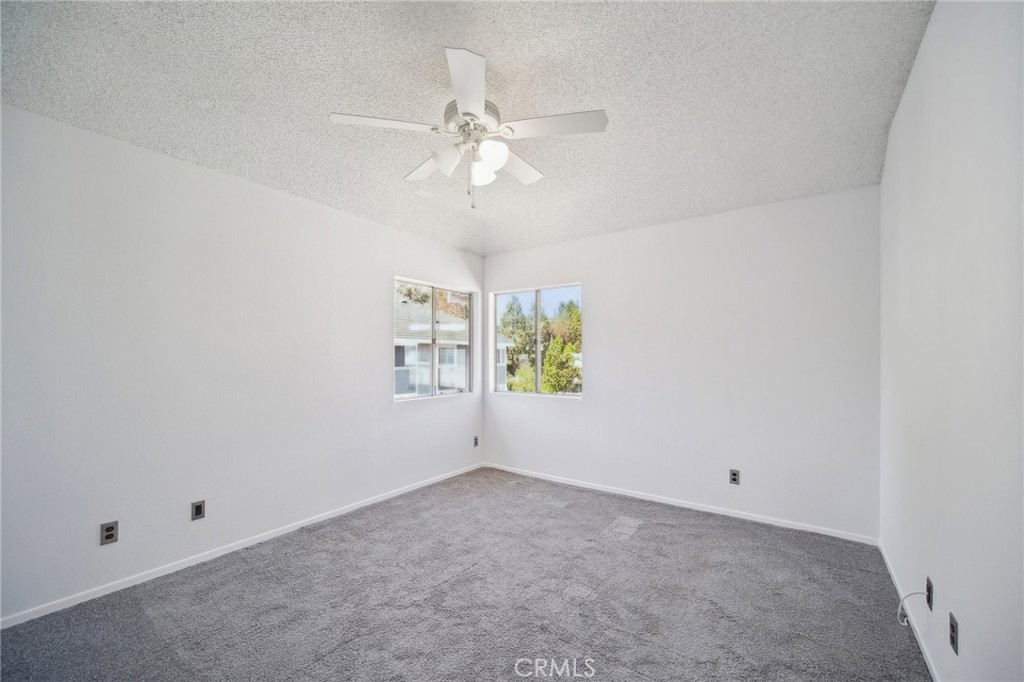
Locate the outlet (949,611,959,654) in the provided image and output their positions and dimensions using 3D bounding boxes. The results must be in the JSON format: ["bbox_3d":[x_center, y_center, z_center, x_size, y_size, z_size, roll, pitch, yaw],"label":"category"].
[{"bbox_3d":[1.589,1.051,1.430,0.010,0.116,0.072,0,-1,36],"label":"outlet"}]

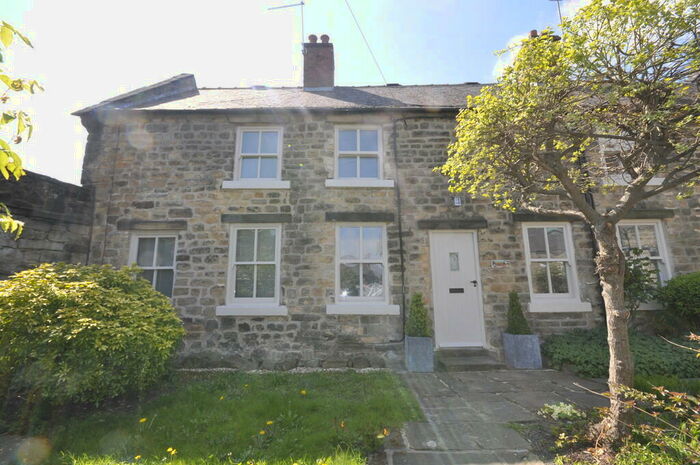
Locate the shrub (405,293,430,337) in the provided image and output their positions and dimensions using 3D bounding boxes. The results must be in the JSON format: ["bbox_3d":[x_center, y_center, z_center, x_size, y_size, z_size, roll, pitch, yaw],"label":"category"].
[{"bbox_3d":[1.139,1.373,4.896,0.370,0.700,0.370,-1,-8,0],"label":"shrub"}]

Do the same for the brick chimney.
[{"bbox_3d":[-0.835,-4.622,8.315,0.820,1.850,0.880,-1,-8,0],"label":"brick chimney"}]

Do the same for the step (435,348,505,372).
[{"bbox_3d":[1.957,2.101,4.805,1.000,0.220,0.480,-1,-8,0],"label":"step"}]

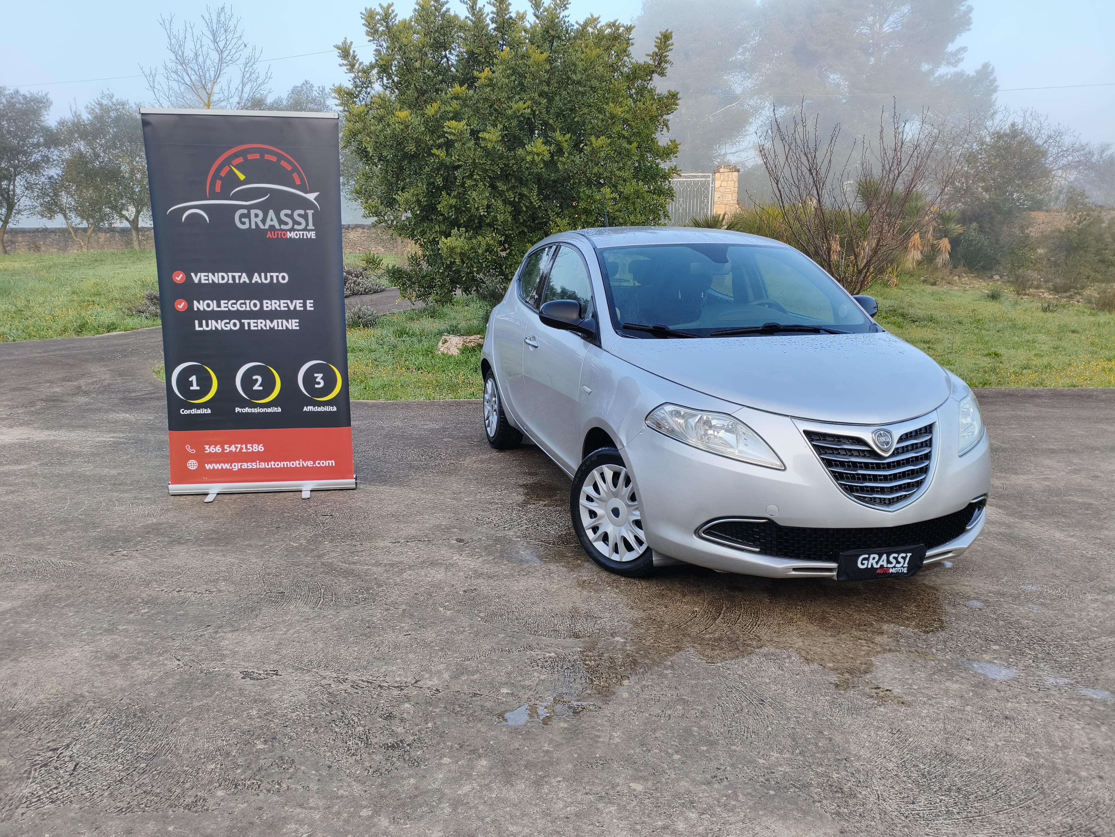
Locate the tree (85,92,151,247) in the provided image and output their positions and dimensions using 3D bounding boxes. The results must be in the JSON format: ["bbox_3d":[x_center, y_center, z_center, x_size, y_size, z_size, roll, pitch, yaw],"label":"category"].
[{"bbox_3d":[-18.704,-10.872,37.000,4.503,6.850,4.300,0,12,0],"label":"tree"}]

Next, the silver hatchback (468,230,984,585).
[{"bbox_3d":[0.685,-0.325,4.885,1.760,1.520,3.840,-4,13,-17],"label":"silver hatchback"}]

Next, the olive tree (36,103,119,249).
[{"bbox_3d":[-21.206,-10.507,37.000,3.656,6.273,3.700,0,12,0],"label":"olive tree"}]

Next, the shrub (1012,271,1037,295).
[{"bbox_3d":[10.872,-3.154,19.500,0.588,0.568,0.600,0,12,0],"label":"shrub"}]

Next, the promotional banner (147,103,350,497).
[{"bbox_3d":[-1.715,-0.587,4.700,1.030,2.100,0.320,-2,13,-8],"label":"promotional banner"}]

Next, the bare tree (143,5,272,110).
[{"bbox_3d":[-10.048,-7.988,24.000,3.695,7.714,3.600,0,12,0],"label":"bare tree"}]

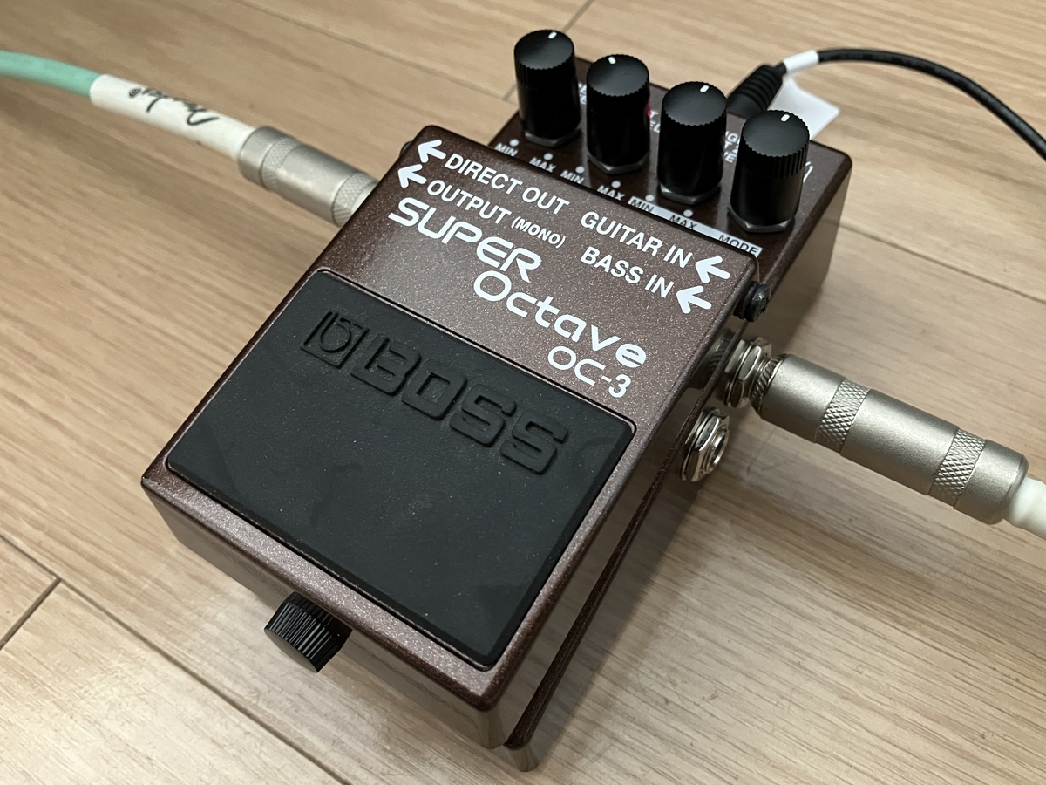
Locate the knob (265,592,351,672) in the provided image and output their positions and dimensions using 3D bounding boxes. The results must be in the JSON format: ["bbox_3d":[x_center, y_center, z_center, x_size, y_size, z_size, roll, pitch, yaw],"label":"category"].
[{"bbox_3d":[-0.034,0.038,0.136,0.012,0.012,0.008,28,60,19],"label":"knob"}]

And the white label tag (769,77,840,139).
[{"bbox_3d":[0.062,-0.066,0.204,0.019,0.002,0.021,37,69,23],"label":"white label tag"}]

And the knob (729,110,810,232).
[{"bbox_3d":[0.047,-0.042,0.161,0.013,0.019,0.013,-3,62,5],"label":"knob"}]

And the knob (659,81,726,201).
[{"bbox_3d":[0.033,-0.049,0.166,0.013,0.019,0.013,-3,62,5],"label":"knob"}]

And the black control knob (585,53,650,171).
[{"bbox_3d":[0.019,-0.056,0.172,0.013,0.019,0.013,-3,62,5],"label":"black control knob"}]

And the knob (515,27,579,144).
[{"bbox_3d":[0.005,-0.064,0.177,0.013,0.019,0.013,-3,62,5],"label":"knob"}]

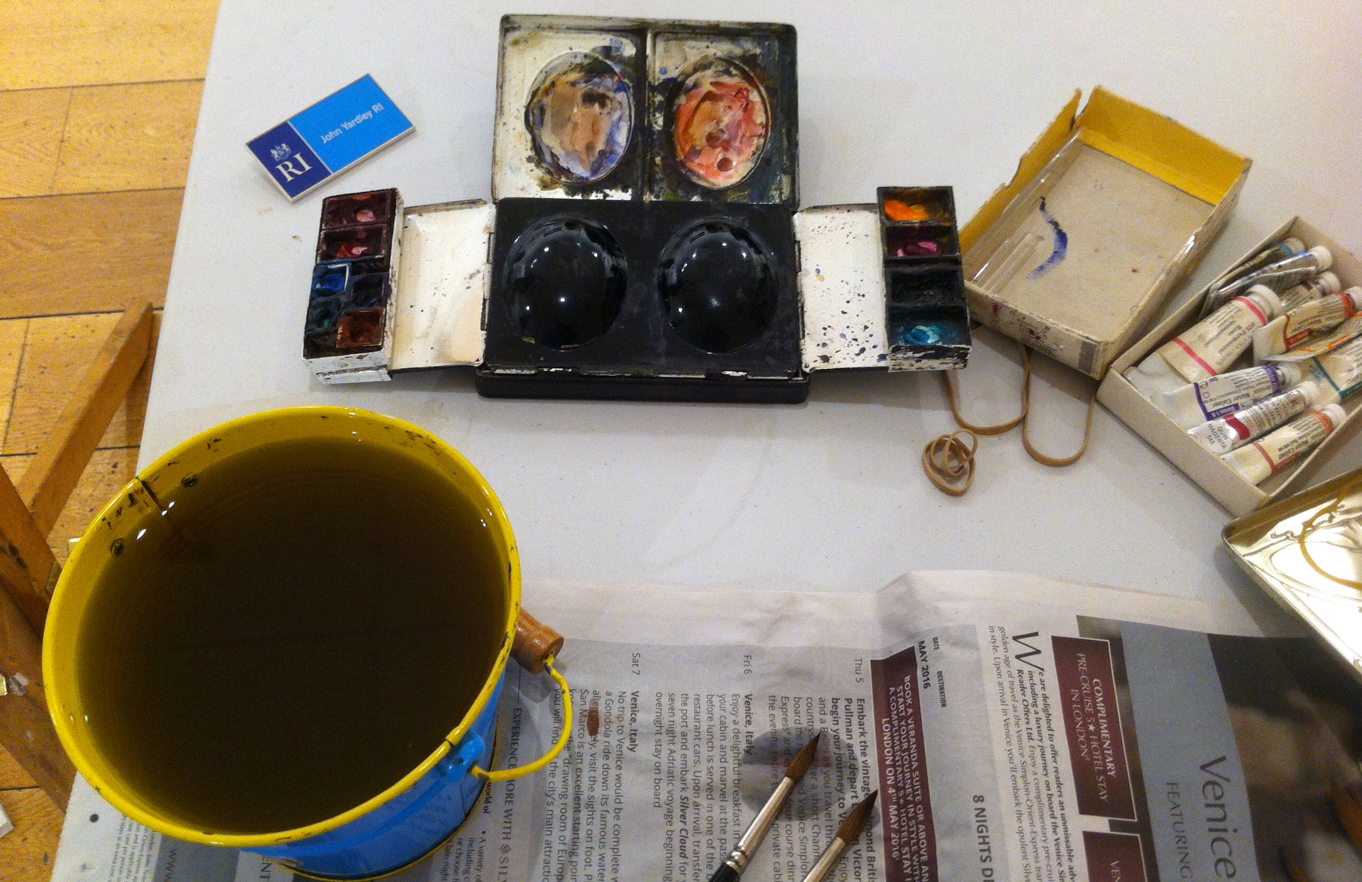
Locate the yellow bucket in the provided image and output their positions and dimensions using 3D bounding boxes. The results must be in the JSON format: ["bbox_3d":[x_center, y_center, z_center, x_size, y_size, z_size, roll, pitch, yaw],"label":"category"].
[{"bbox_3d":[-0.127,0.088,0.502,0.166,0.121,0.157,-1,58,1],"label":"yellow bucket"}]

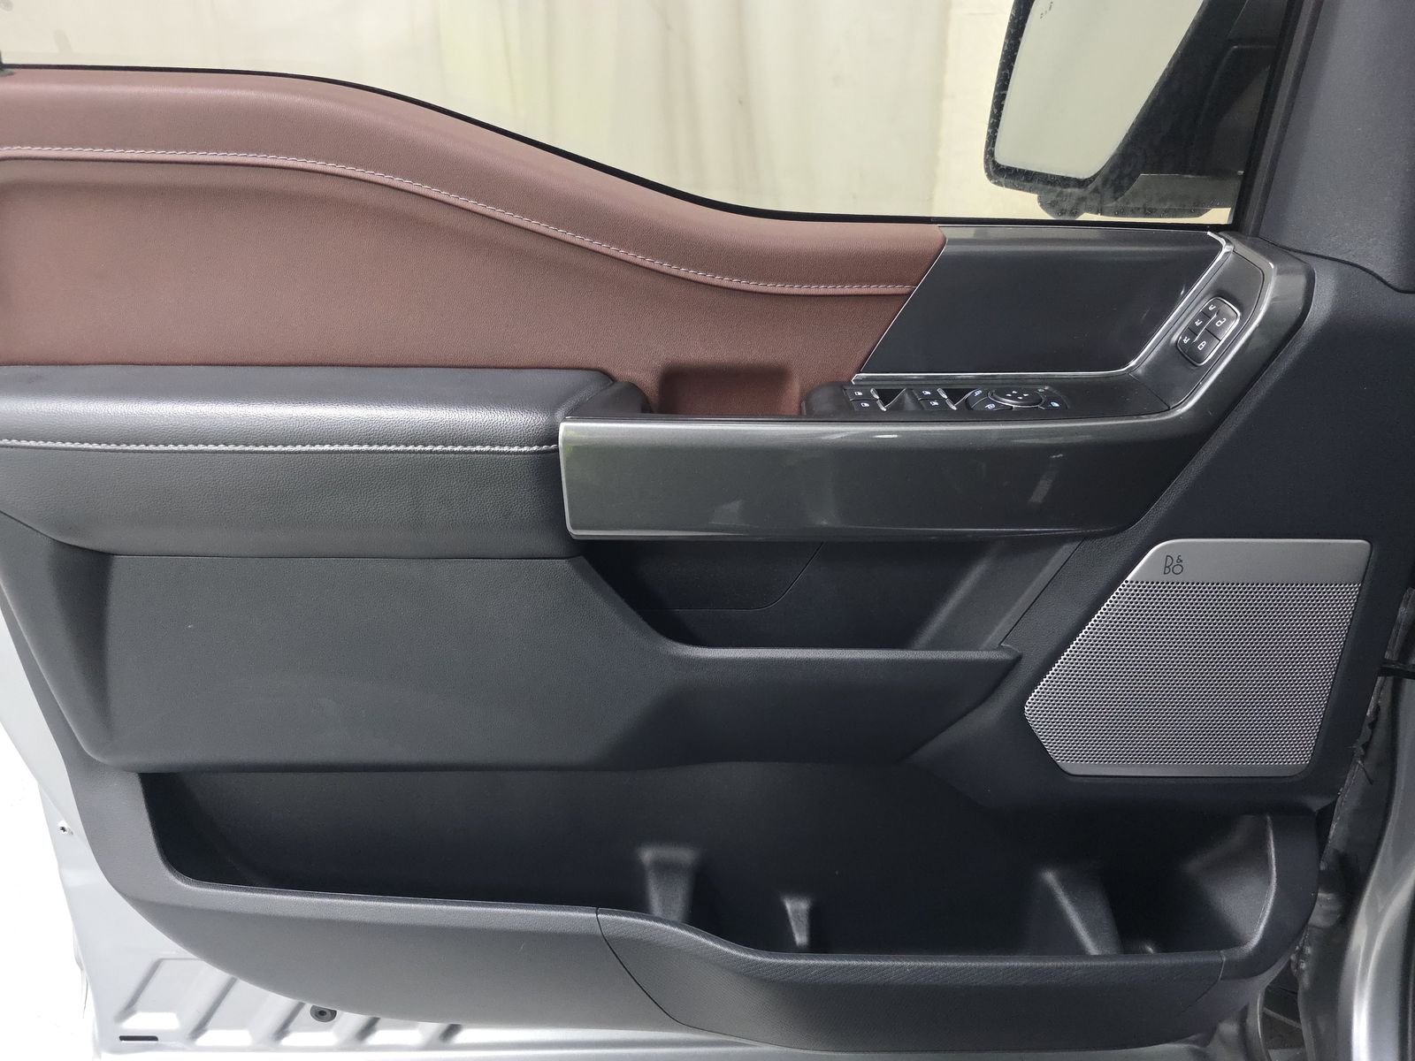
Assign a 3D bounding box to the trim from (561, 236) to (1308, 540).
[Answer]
[{"bbox_3d":[0.169,-0.109,0.668,0.530,0.197,0.133,0,19,0],"label":"trim"}]

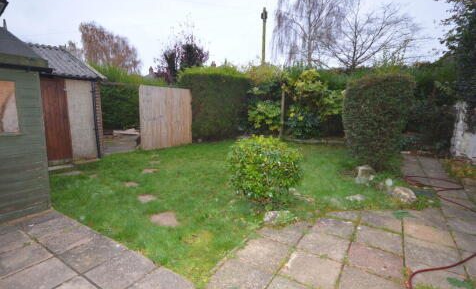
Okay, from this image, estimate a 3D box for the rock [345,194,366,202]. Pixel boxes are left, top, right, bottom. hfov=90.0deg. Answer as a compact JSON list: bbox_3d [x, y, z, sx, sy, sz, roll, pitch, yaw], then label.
[{"bbox_3d":[1.631,0.716,3.293,0.280,0.090,0.170,4,9,27],"label":"rock"}]

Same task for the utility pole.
[{"bbox_3d":[1.663,-4.812,15.282,0.280,7.800,0.280,0,8,0],"label":"utility pole"}]

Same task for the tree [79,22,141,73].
[{"bbox_3d":[-11.862,-6.320,21.540,5.300,8.900,5.100,-4,9,-28],"label":"tree"}]

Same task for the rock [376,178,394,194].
[{"bbox_3d":[2.287,0.629,3.673,0.220,0.170,0.200,5,9,32],"label":"rock"}]

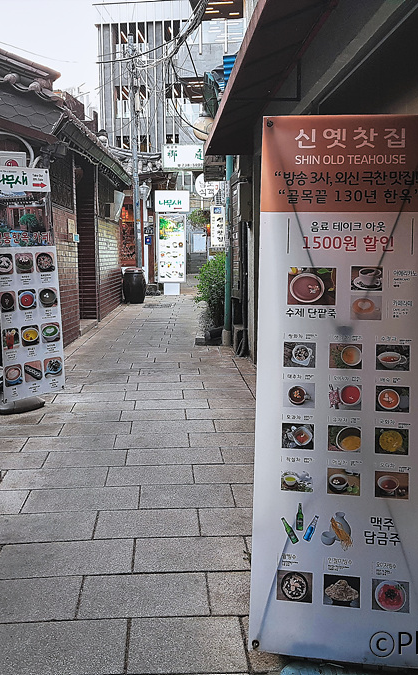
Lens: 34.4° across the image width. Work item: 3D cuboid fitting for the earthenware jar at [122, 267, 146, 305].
[{"bbox_3d":[-1.498,-1.024,13.500,0.470,0.730,0.470,0,6,0],"label":"earthenware jar"}]

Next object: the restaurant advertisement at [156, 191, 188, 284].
[{"bbox_3d":[-0.823,-2.256,15.250,0.750,2.100,0.200,0,6,-2],"label":"restaurant advertisement"}]

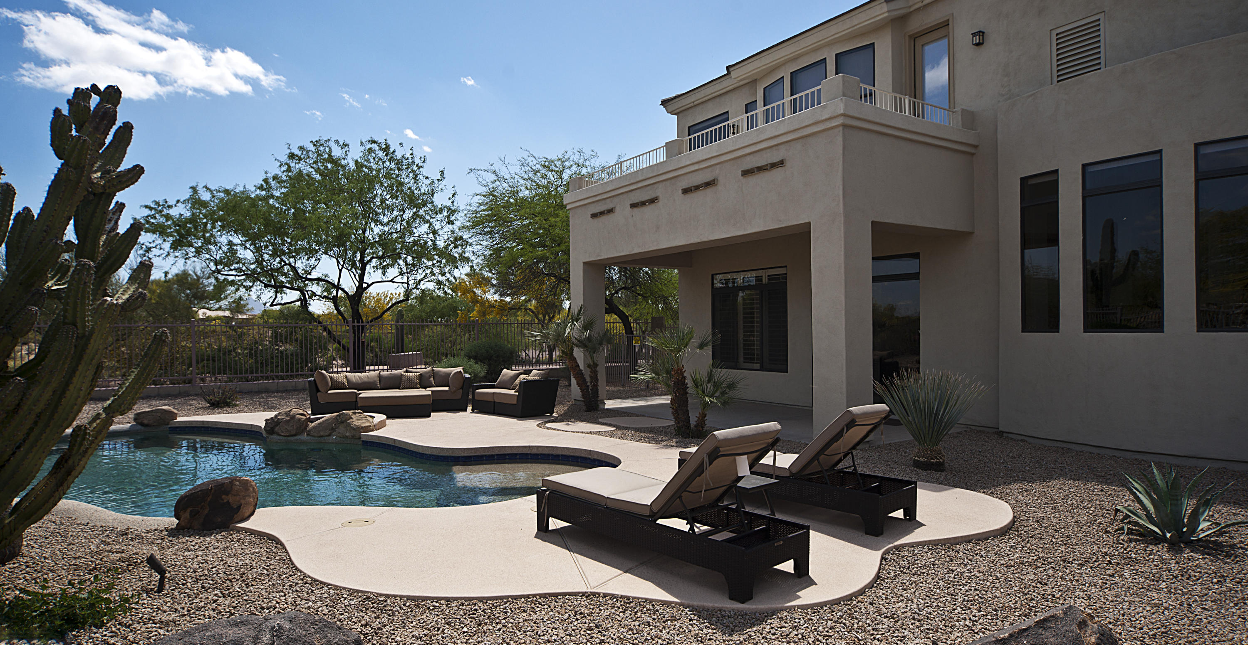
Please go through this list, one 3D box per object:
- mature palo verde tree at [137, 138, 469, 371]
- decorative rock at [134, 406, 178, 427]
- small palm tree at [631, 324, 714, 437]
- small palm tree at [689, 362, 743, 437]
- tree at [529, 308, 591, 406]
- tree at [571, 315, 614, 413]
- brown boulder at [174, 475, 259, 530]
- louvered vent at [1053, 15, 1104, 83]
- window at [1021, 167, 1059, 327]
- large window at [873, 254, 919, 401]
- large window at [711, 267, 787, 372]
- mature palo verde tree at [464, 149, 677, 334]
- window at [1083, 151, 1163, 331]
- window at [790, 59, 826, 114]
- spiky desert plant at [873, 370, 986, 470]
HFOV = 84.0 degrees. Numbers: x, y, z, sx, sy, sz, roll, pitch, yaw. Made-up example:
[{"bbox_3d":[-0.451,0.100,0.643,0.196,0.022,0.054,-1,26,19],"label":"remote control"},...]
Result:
[{"bbox_3d":[-8.823,-1.750,19.515,8.400,6.700,7.300,0,0,-24],"label":"mature palo verde tree"},{"bbox_3d":[-8.311,1.670,12.300,0.800,0.360,0.520,0,-1,0],"label":"decorative rock"},{"bbox_3d":[0.738,0.886,10.500,1.250,1.680,1.200,0,-1,0],"label":"small palm tree"},{"bbox_3d":[1.409,1.171,10.600,0.840,1.130,0.820,0,-1,0],"label":"small palm tree"},{"bbox_3d":[-1.257,0.725,13.750,1.230,2.000,1.100,0,-1,0],"label":"tree"},{"bbox_3d":[-0.609,0.793,13.750,0.860,1.920,0.900,0,-1,0],"label":"tree"},{"bbox_3d":[-3.325,1.424,5.649,0.650,0.420,0.500,0,0,-18],"label":"brown boulder"},{"bbox_3d":[6.102,-3.660,9.324,0.100,0.800,0.675,0,-1,-33],"label":"louvered vent"},{"bbox_3d":[5.830,-0.973,9.720,0.100,2.220,0.600,0,-1,-21],"label":"window"},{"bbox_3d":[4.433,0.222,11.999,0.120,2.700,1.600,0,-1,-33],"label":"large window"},{"bbox_3d":[2.649,-0.022,14.781,0.120,2.118,2.322,0,-1,-33],"label":"large window"},{"bbox_3d":[-1.285,-1.754,21.500,7.300,7.100,6.800,0,-1,0],"label":"mature palo verde tree"},{"bbox_3d":[6.139,-0.961,8.527,0.120,2.158,0.838,0,-1,-32],"label":"window"},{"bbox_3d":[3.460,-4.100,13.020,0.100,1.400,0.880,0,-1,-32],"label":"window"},{"bbox_3d":[3.377,1.055,7.612,1.180,1.060,1.160,-1,0,24],"label":"spiky desert plant"}]

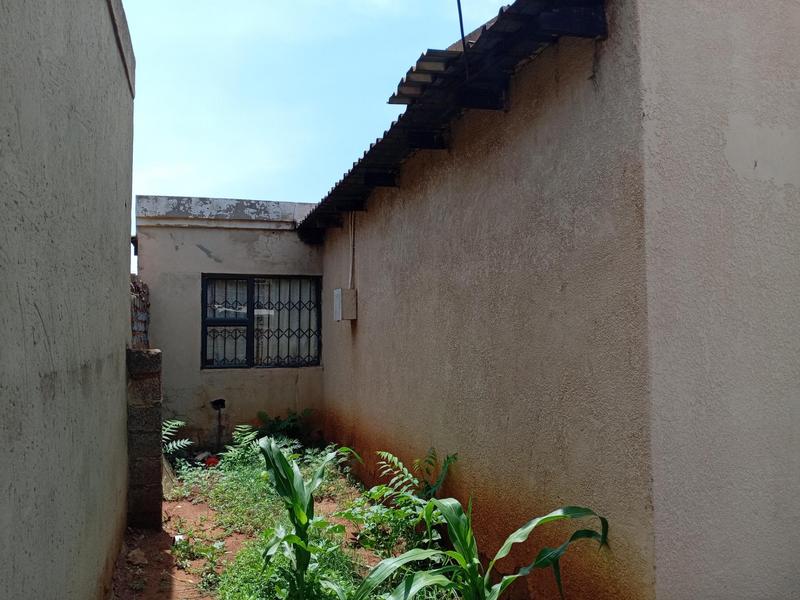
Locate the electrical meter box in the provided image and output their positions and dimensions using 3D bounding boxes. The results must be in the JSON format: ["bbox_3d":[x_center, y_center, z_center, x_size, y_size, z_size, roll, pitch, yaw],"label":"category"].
[{"bbox_3d":[-0.586,0.052,6.694,0.158,0.330,0.325,0,-3,-18],"label":"electrical meter box"}]

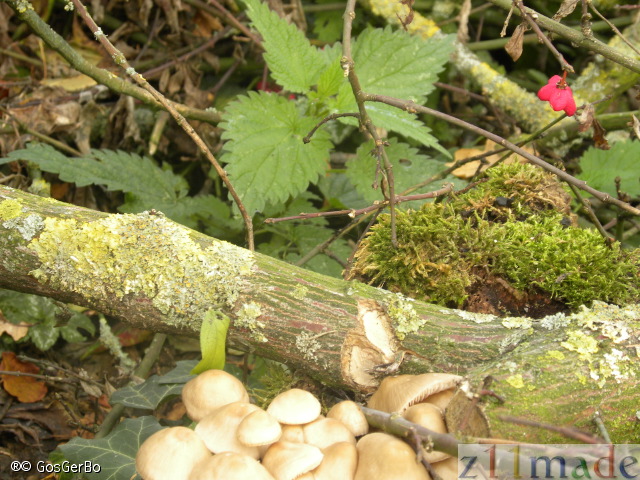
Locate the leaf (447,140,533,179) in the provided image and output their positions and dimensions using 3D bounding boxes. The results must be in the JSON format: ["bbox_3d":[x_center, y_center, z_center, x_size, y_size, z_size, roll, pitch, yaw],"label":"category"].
[{"bbox_3d":[0.083,-0.040,1.940,0.041,0.011,0.024,0,28,0],"label":"leaf"}]

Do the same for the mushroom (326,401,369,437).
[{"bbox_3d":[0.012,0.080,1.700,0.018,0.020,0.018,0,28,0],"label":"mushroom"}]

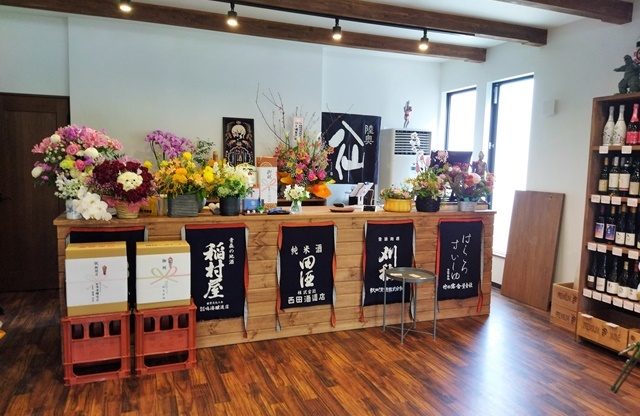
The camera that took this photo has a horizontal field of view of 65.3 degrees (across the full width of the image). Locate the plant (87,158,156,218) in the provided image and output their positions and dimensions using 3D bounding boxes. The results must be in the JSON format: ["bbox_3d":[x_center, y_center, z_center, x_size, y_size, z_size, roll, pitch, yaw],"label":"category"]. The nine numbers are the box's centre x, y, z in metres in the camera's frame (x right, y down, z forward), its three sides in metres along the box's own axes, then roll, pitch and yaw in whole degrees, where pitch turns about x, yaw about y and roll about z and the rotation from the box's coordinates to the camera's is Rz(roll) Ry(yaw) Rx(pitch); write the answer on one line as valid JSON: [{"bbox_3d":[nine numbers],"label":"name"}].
[{"bbox_3d":[-1.453,-0.143,3.654,0.482,0.426,0.400,-1,5,-22],"label":"plant"}]

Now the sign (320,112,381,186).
[{"bbox_3d":[0.379,-0.752,6.313,0.820,0.890,0.040,-1,6,-23],"label":"sign"}]

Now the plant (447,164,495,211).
[{"bbox_3d":[1.461,-0.199,4.845,0.430,0.430,0.350,-1,6,-23],"label":"plant"}]

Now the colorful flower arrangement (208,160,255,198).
[{"bbox_3d":[-0.701,-0.226,3.955,0.350,0.300,0.300,-1,6,-23],"label":"colorful flower arrangement"}]

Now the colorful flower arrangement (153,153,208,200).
[{"bbox_3d":[-1.071,-0.242,3.831,0.404,0.357,0.360,-1,5,-22],"label":"colorful flower arrangement"}]

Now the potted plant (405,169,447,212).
[{"bbox_3d":[0.978,-0.164,4.567,0.370,0.393,0.320,-1,6,-22],"label":"potted plant"}]

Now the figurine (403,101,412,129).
[{"bbox_3d":[1.202,-1.280,6.817,0.130,0.385,0.120,-1,7,-27],"label":"figurine"}]

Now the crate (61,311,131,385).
[{"bbox_3d":[-1.450,0.877,3.281,0.383,0.420,0.265,-1,6,-22],"label":"crate"}]

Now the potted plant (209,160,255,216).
[{"bbox_3d":[-0.683,-0.158,3.888,0.337,0.422,0.300,-1,6,-22],"label":"potted plant"}]

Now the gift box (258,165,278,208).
[{"bbox_3d":[-0.437,-0.188,4.234,0.155,0.430,0.110,-1,6,-23],"label":"gift box"}]

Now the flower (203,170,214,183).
[{"bbox_3d":[-0.871,-0.246,3.900,0.095,0.095,0.090,-1,5,-22],"label":"flower"}]

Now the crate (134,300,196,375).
[{"bbox_3d":[-1.063,0.872,3.436,0.383,0.420,0.265,-1,6,-22],"label":"crate"}]

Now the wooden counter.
[{"bbox_3d":[-0.182,0.509,4.327,3.670,0.960,0.700,-1,6,-23],"label":"wooden counter"}]

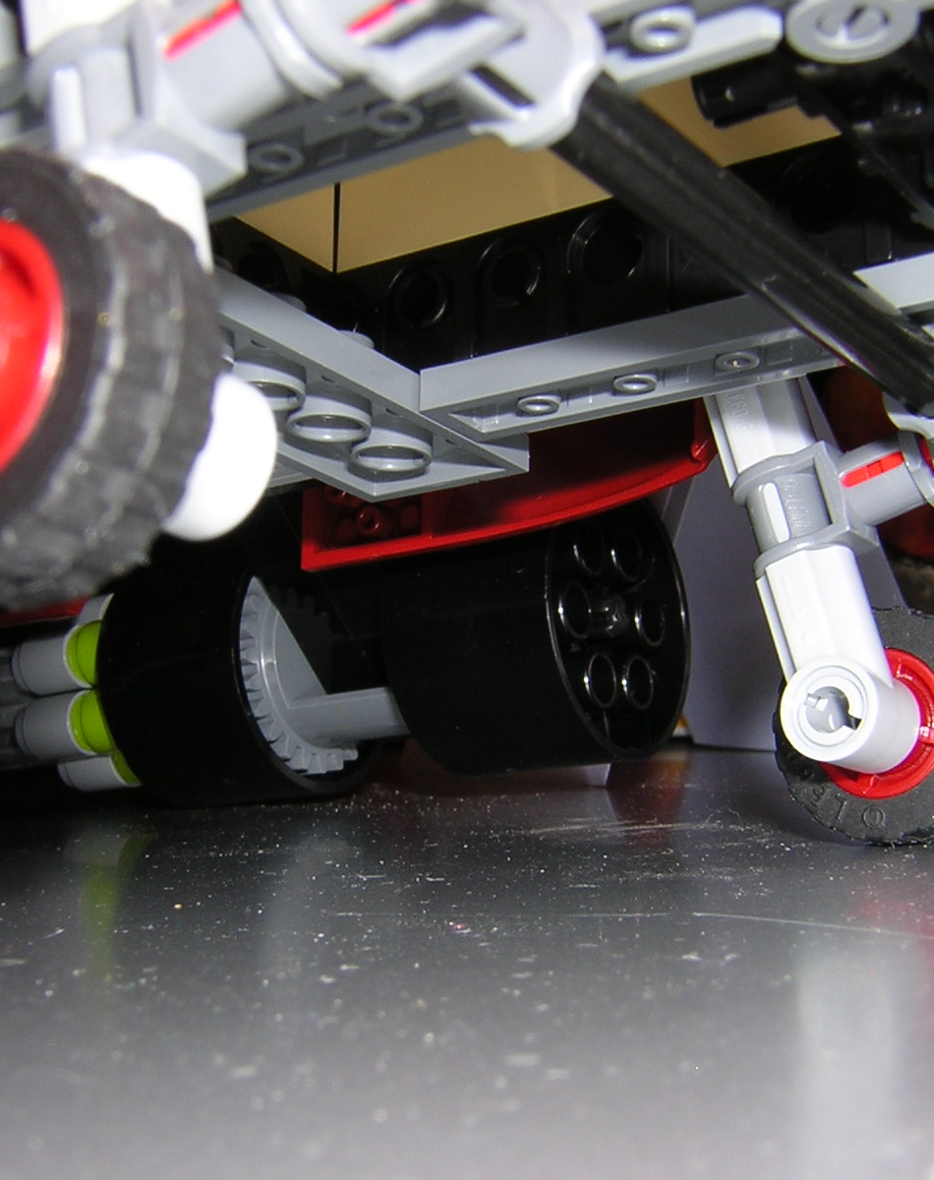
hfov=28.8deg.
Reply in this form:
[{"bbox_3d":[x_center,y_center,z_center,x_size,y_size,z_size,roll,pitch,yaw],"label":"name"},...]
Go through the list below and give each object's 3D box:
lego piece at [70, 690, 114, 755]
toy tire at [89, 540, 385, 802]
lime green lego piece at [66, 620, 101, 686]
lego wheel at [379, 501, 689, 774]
[{"bbox_3d":[-0.041,0.015,0.215,0.010,0.008,0.008,-10,-7,32],"label":"lego piece"},{"bbox_3d":[-0.025,0.010,0.214,0.020,0.030,0.030,-10,-7,32],"label":"toy tire"},{"bbox_3d":[-0.042,0.007,0.216,0.010,0.008,0.008,-10,-7,32],"label":"lime green lego piece"},{"bbox_3d":[0.008,0.004,0.195,0.020,0.030,0.030,-10,-6,33],"label":"lego wheel"}]

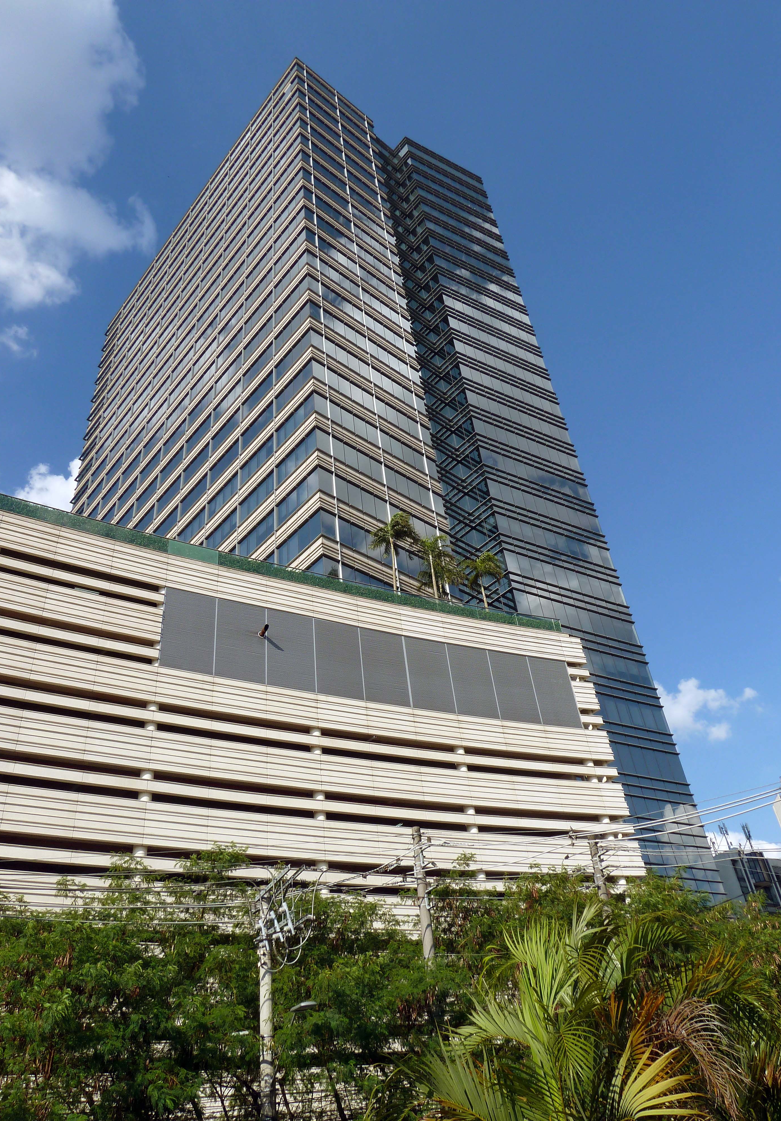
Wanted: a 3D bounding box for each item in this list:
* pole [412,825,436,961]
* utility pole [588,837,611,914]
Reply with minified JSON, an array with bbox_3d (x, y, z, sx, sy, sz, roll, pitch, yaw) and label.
[{"bbox_3d":[1.132,11.153,19.560,0.330,9.625,0.330,-7,-38,0],"label":"pole"},{"bbox_3d":[6.454,12.109,21.505,0.340,9.527,0.340,-7,-38,0],"label":"utility pole"}]

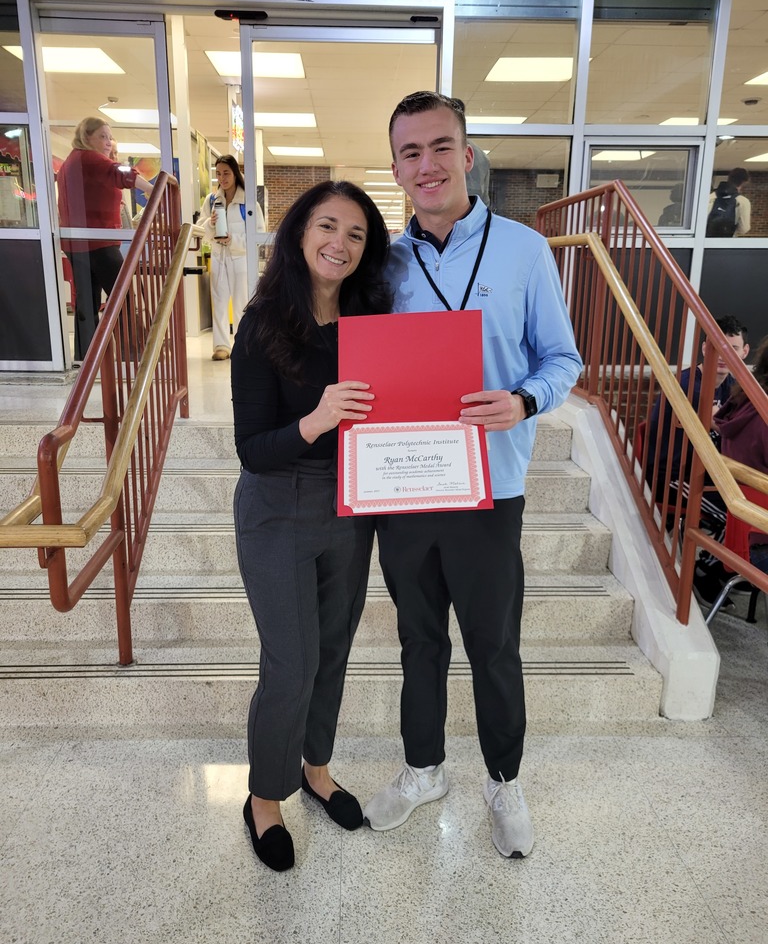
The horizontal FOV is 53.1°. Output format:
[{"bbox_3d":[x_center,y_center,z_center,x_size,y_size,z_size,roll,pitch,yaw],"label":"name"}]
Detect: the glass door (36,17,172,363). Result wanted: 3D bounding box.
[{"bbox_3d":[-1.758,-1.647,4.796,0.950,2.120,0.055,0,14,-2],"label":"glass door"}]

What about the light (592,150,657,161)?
[{"bbox_3d":[5.381,-7.159,17.372,1.200,0.100,1.200,0,14,-2],"label":"light"}]

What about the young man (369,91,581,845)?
[{"bbox_3d":[0.166,0.083,1.857,0.560,1.820,0.420,1,14,3],"label":"young man"}]

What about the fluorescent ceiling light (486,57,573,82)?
[{"bbox_3d":[2.018,-5.331,10.141,1.200,0.100,1.200,0,14,-2],"label":"fluorescent ceiling light"}]

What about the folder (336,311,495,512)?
[{"bbox_3d":[0.059,-0.126,1.573,0.305,0.450,0.040,-2,-20,4],"label":"folder"}]

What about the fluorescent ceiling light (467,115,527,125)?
[{"bbox_3d":[1.873,-6.241,13.683,1.200,0.100,1.200,0,14,-2],"label":"fluorescent ceiling light"}]

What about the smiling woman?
[{"bbox_3d":[-0.165,0.171,1.866,0.450,1.640,0.410,-2,15,-9],"label":"smiling woman"}]

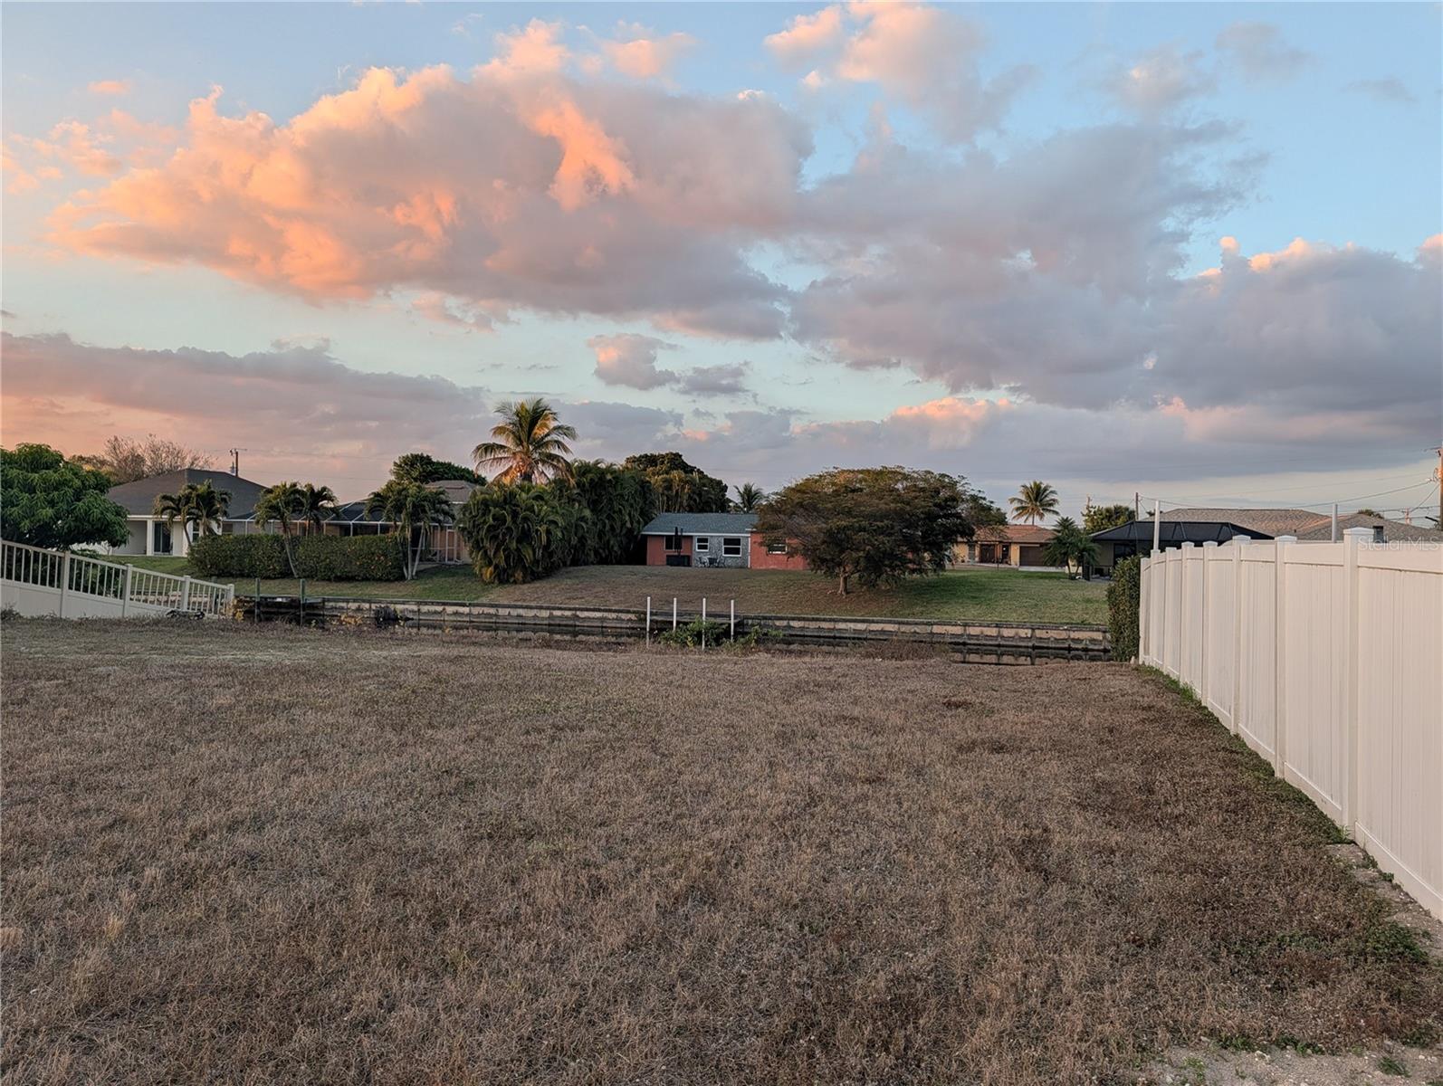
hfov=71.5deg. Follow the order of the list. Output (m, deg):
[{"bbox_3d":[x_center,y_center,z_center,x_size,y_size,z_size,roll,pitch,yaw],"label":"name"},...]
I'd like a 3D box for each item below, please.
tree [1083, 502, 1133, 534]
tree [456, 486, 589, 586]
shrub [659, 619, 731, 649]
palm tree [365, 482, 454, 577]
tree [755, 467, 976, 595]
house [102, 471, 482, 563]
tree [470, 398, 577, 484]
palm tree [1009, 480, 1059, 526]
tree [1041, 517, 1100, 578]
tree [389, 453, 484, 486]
[{"bbox_3d":[36.642,-0.447,94.944,5.000,6.908,5.000,1,-1,0],"label":"tree"},{"bbox_3d":[-12.085,-0.646,60.500,7.400,5.985,6.000,1,-1,0],"label":"tree"},{"bbox_3d":[-0.593,1.959,21.500,1.500,0.701,1.150,1,-1,0],"label":"shrub"},{"bbox_3d":[-18.047,-0.783,58.000,5.000,5.672,4.600,1,-1,0],"label":"palm tree"},{"bbox_3d":[8.179,-0.705,57.000,12.000,7.112,11.500,1,-1,0],"label":"tree"},{"bbox_3d":[-30.263,-2.065,72.000,24.000,6.300,14.000,1,-1,13],"label":"house"},{"bbox_3d":[-13.055,-3.937,65.909,6.700,11.206,6.500,1,-1,0],"label":"tree"},{"bbox_3d":[37.412,-2.098,119.910,6.000,11.059,6.000,1,-1,0],"label":"palm tree"},{"bbox_3d":[22.640,0.274,65.000,3.700,3.982,3.500,1,-1,0],"label":"tree"},{"bbox_3d":[-25.215,-3.265,87.923,8.000,9.408,7.500,1,-1,0],"label":"tree"}]

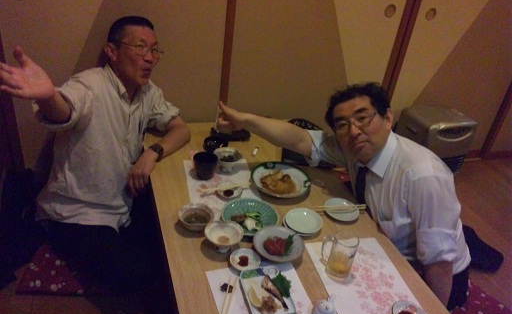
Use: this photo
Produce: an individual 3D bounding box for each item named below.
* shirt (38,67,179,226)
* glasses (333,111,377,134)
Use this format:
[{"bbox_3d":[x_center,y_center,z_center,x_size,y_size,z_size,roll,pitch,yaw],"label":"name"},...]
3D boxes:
[{"bbox_3d":[-0.553,-0.054,1.653,0.380,0.610,0.560,21,33,22],"label":"shirt"},{"bbox_3d":[0.341,-0.106,1.341,0.140,0.045,0.140,-20,-4,38],"label":"glasses"}]

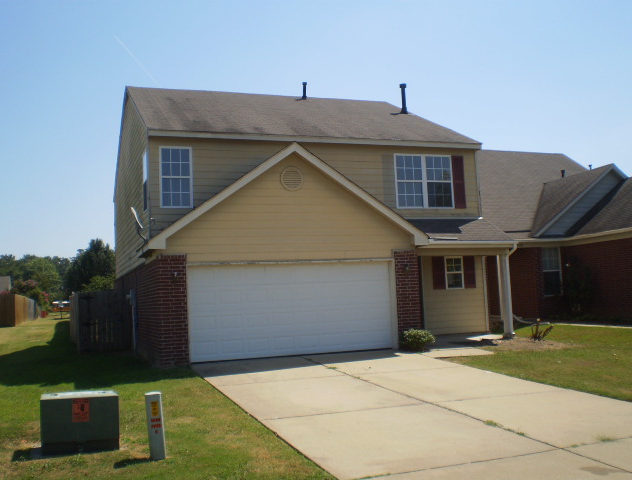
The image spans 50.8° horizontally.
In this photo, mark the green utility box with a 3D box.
[{"bbox_3d":[-2.781,2.148,7.892,0.840,0.630,0.620,-1,-5,-14],"label":"green utility box"}]

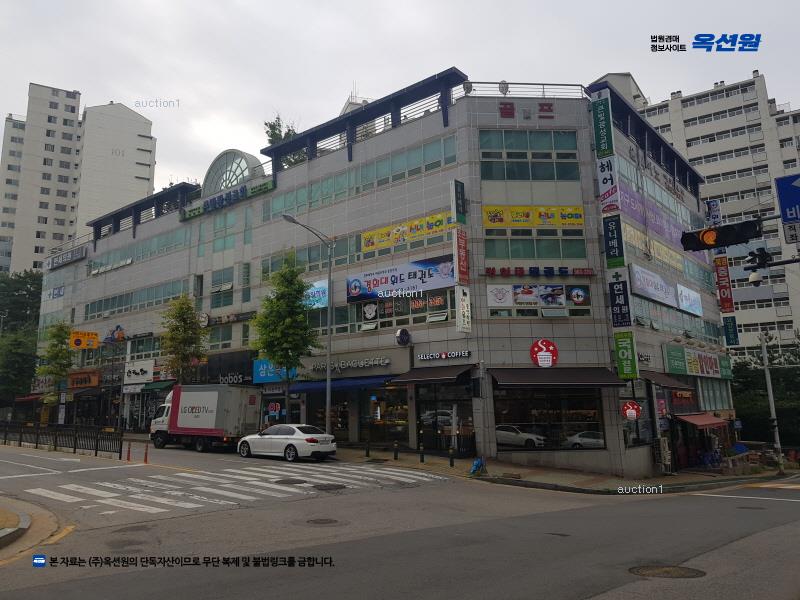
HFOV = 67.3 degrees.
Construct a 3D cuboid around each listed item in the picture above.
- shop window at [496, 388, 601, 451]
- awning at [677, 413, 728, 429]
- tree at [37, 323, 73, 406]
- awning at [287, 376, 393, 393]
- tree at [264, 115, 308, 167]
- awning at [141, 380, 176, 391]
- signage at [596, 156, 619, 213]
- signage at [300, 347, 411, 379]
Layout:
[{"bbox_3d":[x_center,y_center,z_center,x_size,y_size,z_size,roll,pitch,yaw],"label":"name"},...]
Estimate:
[{"bbox_3d":[6.631,5.122,26.601,4.825,2.943,0.120,0,-11,-4],"label":"shop window"},{"bbox_3d":[17.510,6.919,34.659,1.150,0.800,6.500,-11,-15,40],"label":"awning"},{"bbox_3d":[-25.626,5.558,44.499,2.616,8.347,2.616,-10,-14,35],"label":"tree"},{"bbox_3d":[-2.973,4.298,30.705,6.876,0.615,0.800,-10,-14,35],"label":"awning"},{"bbox_3d":[-7.674,-10.220,40.079,2.777,4.733,2.777,-10,-14,35],"label":"tree"},{"bbox_3d":[-17.120,6.110,42.478,3.000,0.650,1.150,-9,-13,37],"label":"awning"},{"bbox_3d":[10.331,-5.648,29.549,0.880,2.820,0.220,-8,-13,32],"label":"signage"},{"bbox_3d":[-2.420,3.384,31.364,7.672,1.201,0.300,-10,-14,37],"label":"signage"}]

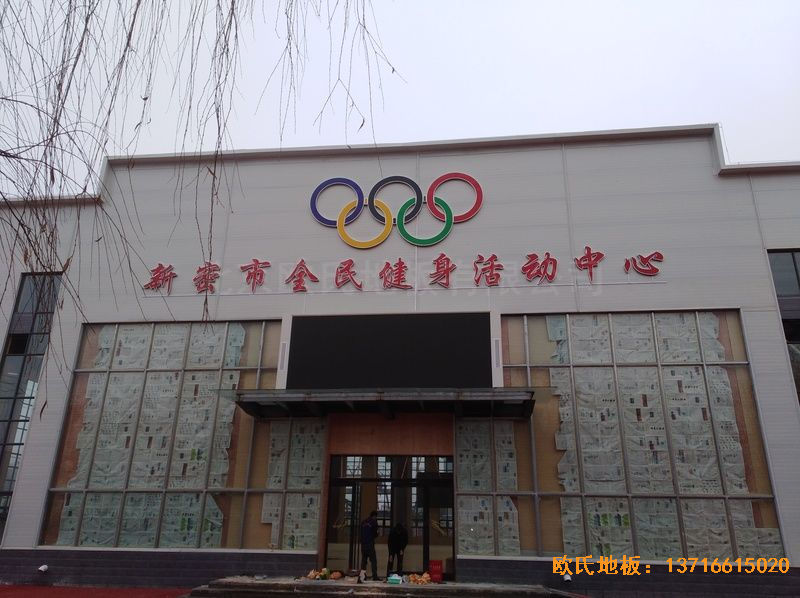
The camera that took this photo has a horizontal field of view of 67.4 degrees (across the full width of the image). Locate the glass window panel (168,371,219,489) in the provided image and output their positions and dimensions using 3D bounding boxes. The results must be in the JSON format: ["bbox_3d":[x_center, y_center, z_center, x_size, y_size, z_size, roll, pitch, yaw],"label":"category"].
[{"bbox_3d":[-5.667,3.561,16.525,1.065,3.248,0.050,-1,-20,6],"label":"glass window panel"}]

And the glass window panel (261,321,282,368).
[{"bbox_3d":[-3.869,1.375,18.059,0.567,1.423,0.080,-1,-20,6],"label":"glass window panel"}]

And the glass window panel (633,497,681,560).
[{"bbox_3d":[6.199,5.475,14.462,1.093,1.355,0.050,-1,-20,6],"label":"glass window panel"}]

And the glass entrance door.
[{"bbox_3d":[-0.254,5.872,16.388,3.458,3.107,0.120,-1,-20,6],"label":"glass entrance door"}]

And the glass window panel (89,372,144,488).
[{"bbox_3d":[-8.165,3.732,17.319,1.068,3.310,0.080,-1,-20,6],"label":"glass window panel"}]

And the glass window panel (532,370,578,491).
[{"bbox_3d":[4.033,3.364,15.650,1.121,3.303,0.060,-1,-20,6],"label":"glass window panel"}]

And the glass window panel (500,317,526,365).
[{"bbox_3d":[3.132,1.142,16.419,0.627,1.392,0.050,-1,-20,6],"label":"glass window panel"}]

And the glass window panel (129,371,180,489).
[{"bbox_3d":[-7.165,3.789,17.574,1.129,3.400,0.080,-1,-20,6],"label":"glass window panel"}]

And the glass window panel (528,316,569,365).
[{"bbox_3d":[4.159,1.149,16.769,1.087,1.399,0.080,-1,-20,6],"label":"glass window panel"}]

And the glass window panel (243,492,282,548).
[{"bbox_3d":[-3.626,5.884,15.959,0.980,1.360,0.080,-1,-20,6],"label":"glass window panel"}]

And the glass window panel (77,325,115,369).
[{"bbox_3d":[-8.961,1.427,17.692,1.005,1.392,0.050,-1,-20,6],"label":"glass window panel"}]

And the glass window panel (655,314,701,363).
[{"bbox_3d":[7.590,1.065,16.379,1.081,1.399,0.080,-1,-20,6],"label":"glass window panel"}]

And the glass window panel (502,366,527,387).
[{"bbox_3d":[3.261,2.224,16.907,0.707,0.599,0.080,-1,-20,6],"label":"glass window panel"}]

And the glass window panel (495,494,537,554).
[{"bbox_3d":[2.913,5.622,14.952,1.005,1.389,0.060,-1,-20,6],"label":"glass window panel"}]

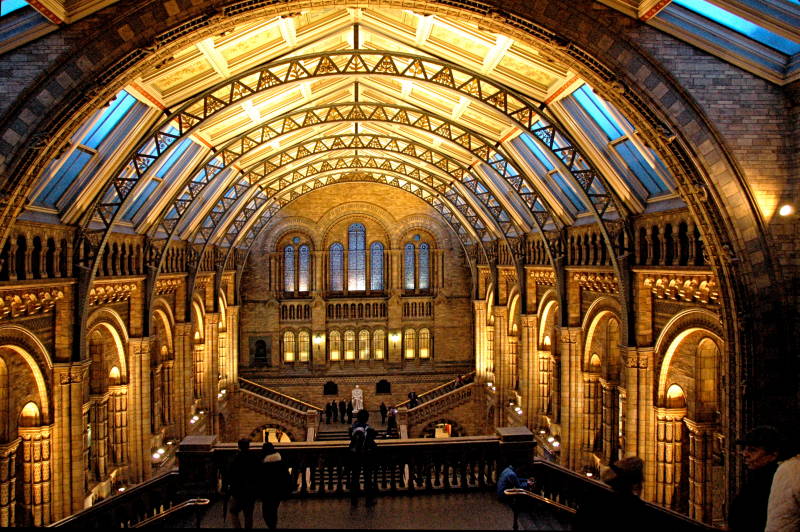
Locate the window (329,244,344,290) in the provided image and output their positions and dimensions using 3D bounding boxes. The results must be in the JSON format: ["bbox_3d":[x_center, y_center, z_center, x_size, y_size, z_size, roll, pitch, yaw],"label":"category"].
[{"bbox_3d":[-4.958,0.040,47.363,1.130,3.800,0.350,-1,0,-4],"label":"window"}]

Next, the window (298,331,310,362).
[{"bbox_3d":[-7.540,6.359,47.212,0.900,2.400,0.300,-1,0,-4],"label":"window"}]

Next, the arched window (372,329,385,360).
[{"bbox_3d":[-1.667,6.178,47.063,0.880,2.472,0.300,-1,0,-4],"label":"arched window"}]

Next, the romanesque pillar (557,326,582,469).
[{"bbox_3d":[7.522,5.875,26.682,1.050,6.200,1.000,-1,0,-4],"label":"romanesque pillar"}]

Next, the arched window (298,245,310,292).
[{"bbox_3d":[-7.387,0.213,46.607,0.880,3.690,0.300,-1,0,-4],"label":"arched window"}]

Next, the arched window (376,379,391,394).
[{"bbox_3d":[-1.293,9.628,47.701,1.070,1.200,0.300,-1,0,-4],"label":"arched window"}]

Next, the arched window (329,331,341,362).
[{"bbox_3d":[-5.119,6.285,47.392,0.900,2.350,0.300,-1,0,-4],"label":"arched window"}]

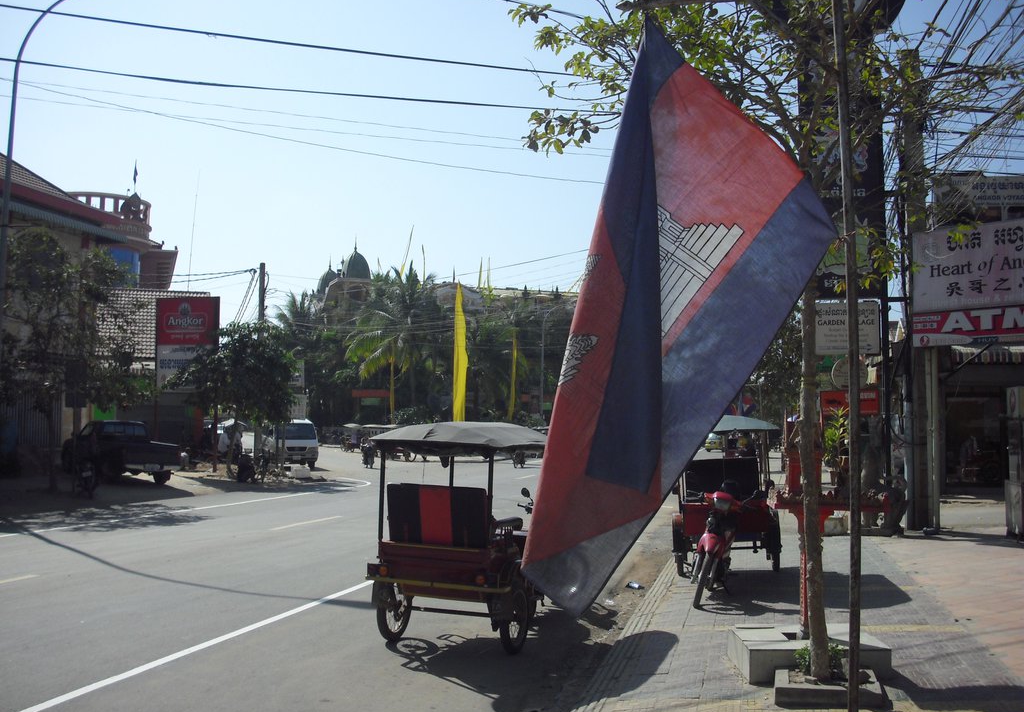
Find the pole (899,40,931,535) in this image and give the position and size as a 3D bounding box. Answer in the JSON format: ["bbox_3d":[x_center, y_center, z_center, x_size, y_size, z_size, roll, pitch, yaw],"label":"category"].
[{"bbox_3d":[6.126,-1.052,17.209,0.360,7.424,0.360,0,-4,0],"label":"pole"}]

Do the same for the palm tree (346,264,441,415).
[{"bbox_3d":[-9.276,-0.338,88.215,7.359,13.845,7.359,0,-4,0],"label":"palm tree"}]

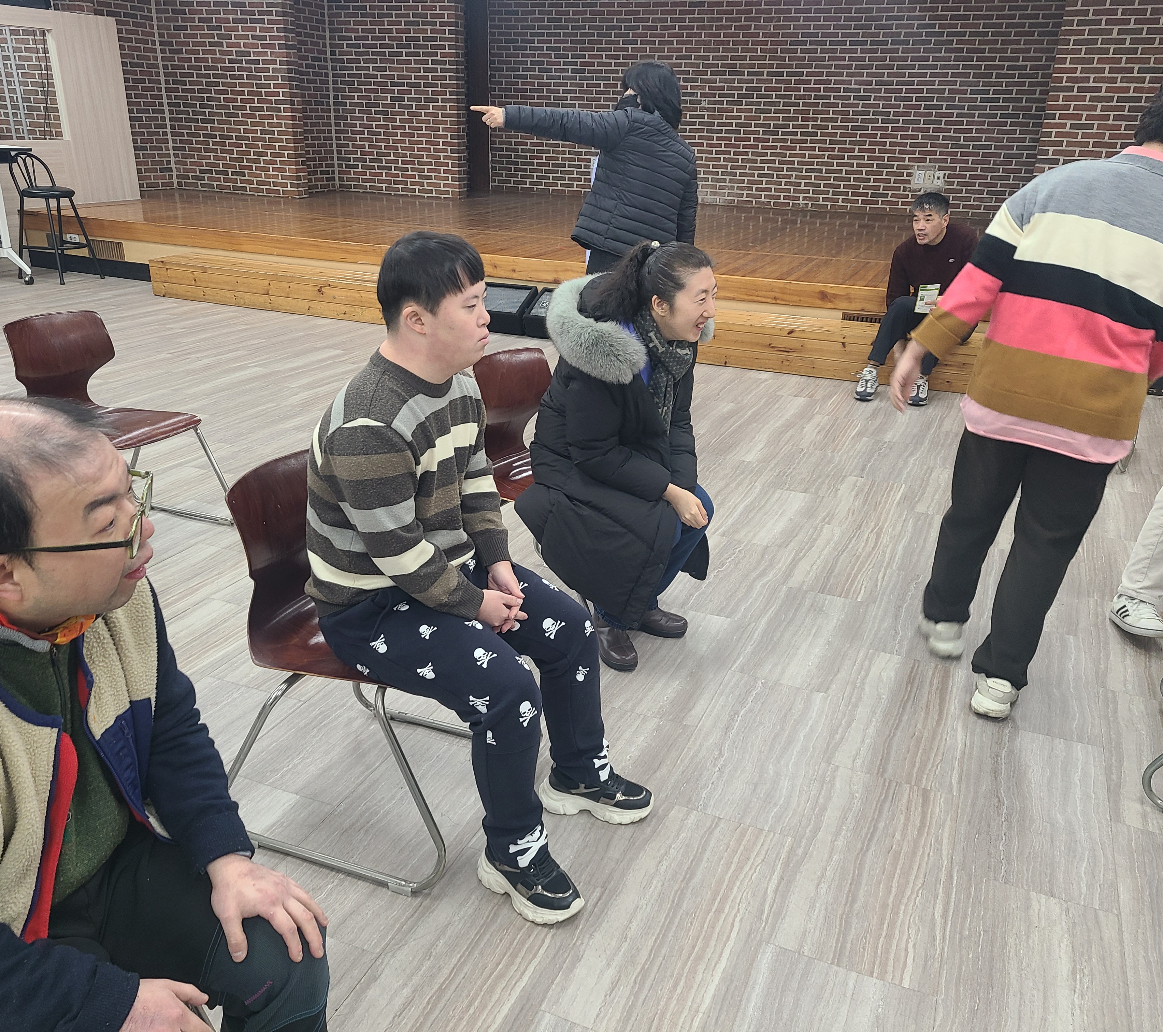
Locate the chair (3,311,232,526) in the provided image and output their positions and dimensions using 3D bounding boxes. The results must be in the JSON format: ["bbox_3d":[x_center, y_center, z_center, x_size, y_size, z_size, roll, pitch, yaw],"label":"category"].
[{"bbox_3d":[-1.561,-0.287,3.451,0.534,0.775,0.534,10,23,21],"label":"chair"}]

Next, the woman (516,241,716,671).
[{"bbox_3d":[0.082,-0.193,2.863,0.604,1.118,0.534,16,25,32],"label":"woman"}]

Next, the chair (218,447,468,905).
[{"bbox_3d":[-0.406,0.252,2.150,0.534,0.775,0.534,9,22,19],"label":"chair"}]

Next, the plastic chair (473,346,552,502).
[{"bbox_3d":[-0.056,-0.099,3.083,0.534,0.775,0.534,12,23,25],"label":"plastic chair"}]

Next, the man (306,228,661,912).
[{"bbox_3d":[-0.235,0.077,2.001,0.745,1.219,0.504,10,23,20],"label":"man"}]

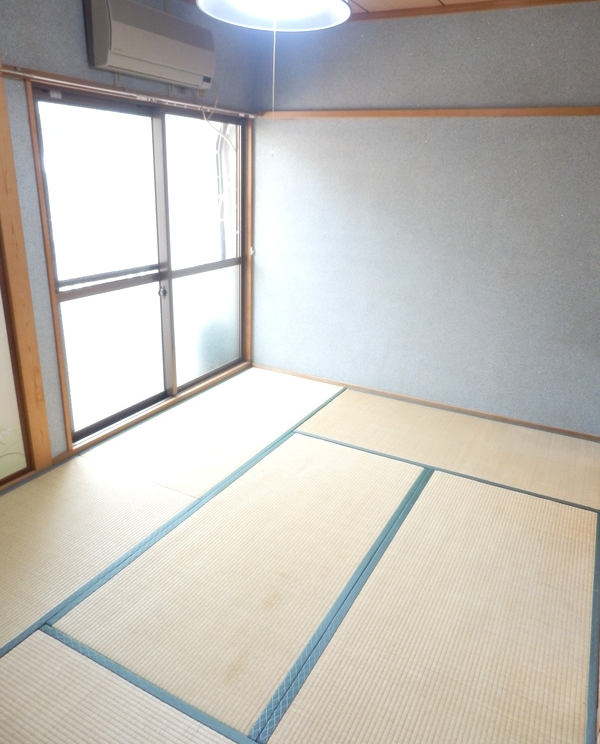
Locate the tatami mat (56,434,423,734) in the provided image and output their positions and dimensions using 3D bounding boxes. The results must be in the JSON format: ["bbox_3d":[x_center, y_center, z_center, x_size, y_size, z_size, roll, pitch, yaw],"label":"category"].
[{"bbox_3d":[-0.090,0.719,2.466,0.859,0.050,1.743,12,22,26],"label":"tatami mat"}]

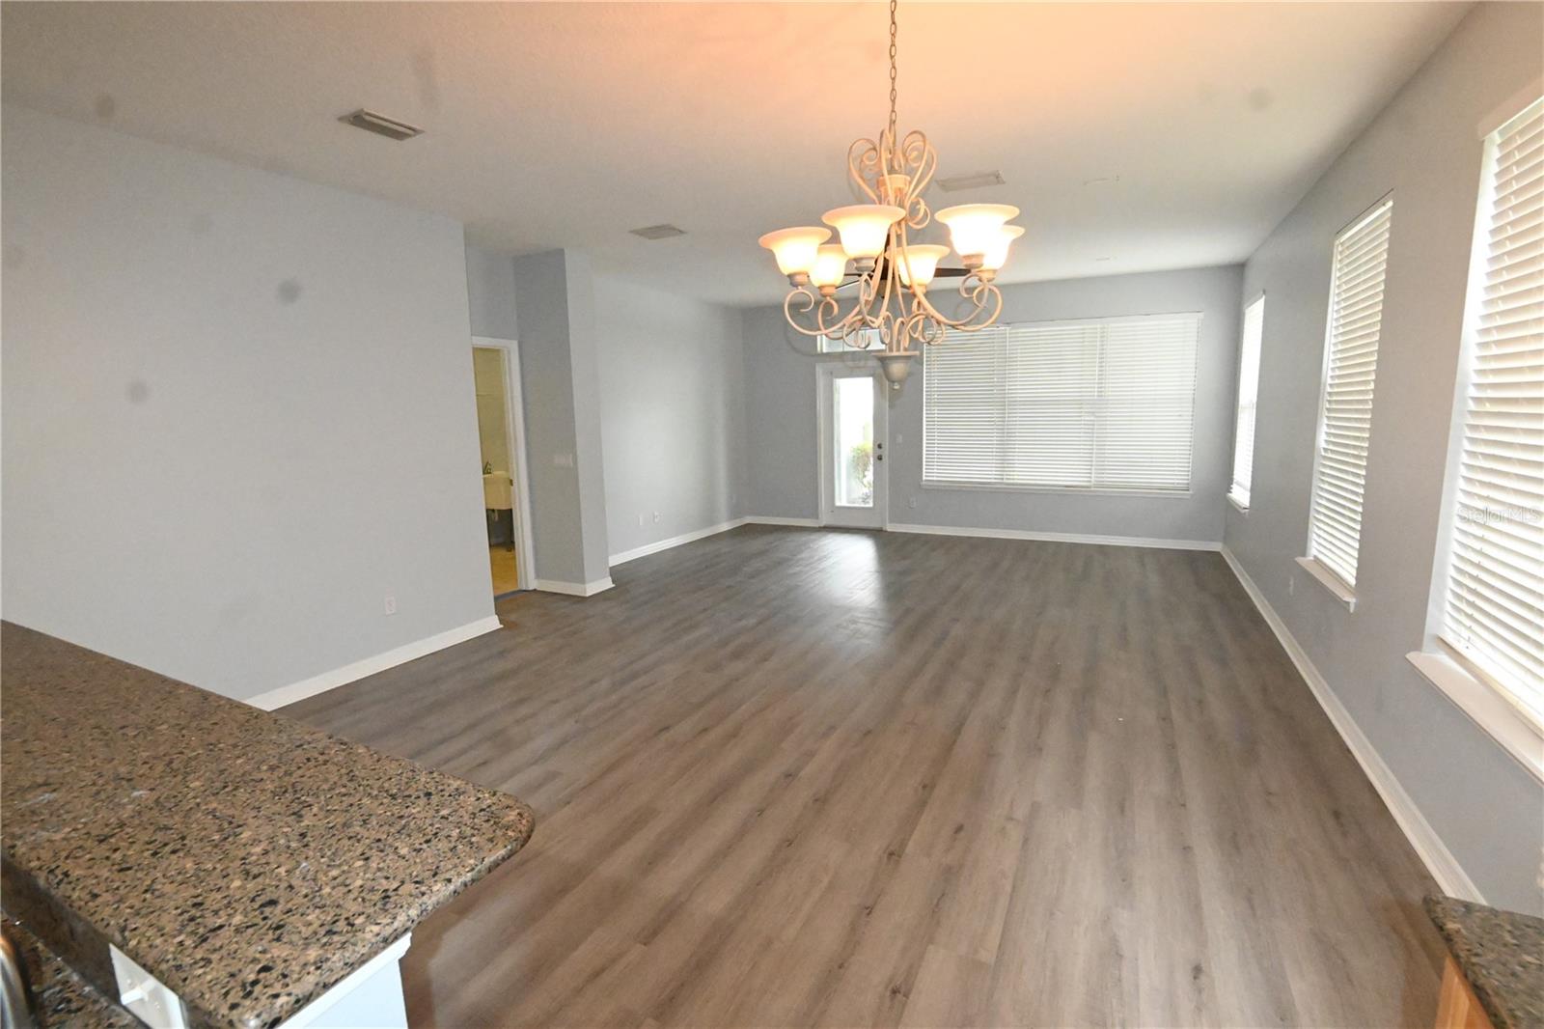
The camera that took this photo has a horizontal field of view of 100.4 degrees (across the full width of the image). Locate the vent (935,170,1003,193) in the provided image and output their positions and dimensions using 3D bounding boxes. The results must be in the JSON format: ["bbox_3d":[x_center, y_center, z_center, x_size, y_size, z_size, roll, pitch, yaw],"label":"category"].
[{"bbox_3d":[1.171,-1.954,3.769,0.334,0.030,0.237,3,10,28],"label":"vent"}]

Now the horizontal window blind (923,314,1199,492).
[{"bbox_3d":[3.024,-1.183,7.035,2.735,1.843,0.120,3,10,28],"label":"horizontal window blind"}]

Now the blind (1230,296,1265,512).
[{"bbox_3d":[4.161,-0.969,5.588,0.110,1.709,0.888,3,10,28],"label":"blind"}]

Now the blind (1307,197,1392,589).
[{"bbox_3d":[2.893,-0.567,3.199,0.070,1.739,0.821,3,10,28],"label":"blind"}]

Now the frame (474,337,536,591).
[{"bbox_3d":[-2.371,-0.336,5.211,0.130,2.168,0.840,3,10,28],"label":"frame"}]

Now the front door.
[{"bbox_3d":[1.034,-0.845,8.164,0.943,2.094,0.120,3,10,28],"label":"front door"}]

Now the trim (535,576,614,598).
[{"bbox_3d":[-1.756,0.609,5.713,0.562,0.115,0.303,3,10,28],"label":"trim"}]

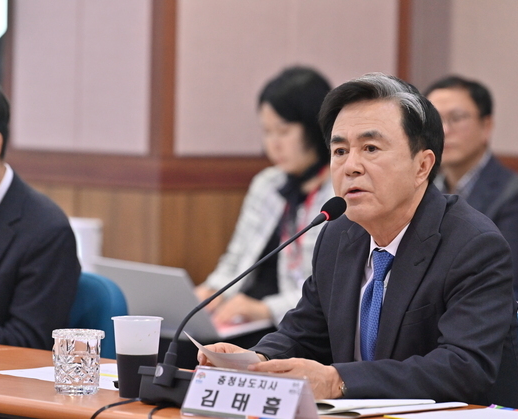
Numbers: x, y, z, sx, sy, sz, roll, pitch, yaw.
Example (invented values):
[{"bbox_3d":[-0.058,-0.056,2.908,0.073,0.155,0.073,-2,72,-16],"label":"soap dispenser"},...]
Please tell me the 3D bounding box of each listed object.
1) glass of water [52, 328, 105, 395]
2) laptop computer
[{"bbox_3d":[-0.298,0.251,5.347,0.086,0.102,0.086,1,2,0],"label":"glass of water"},{"bbox_3d":[-0.158,0.190,7.250,0.300,0.190,0.315,-1,3,-44],"label":"laptop computer"}]

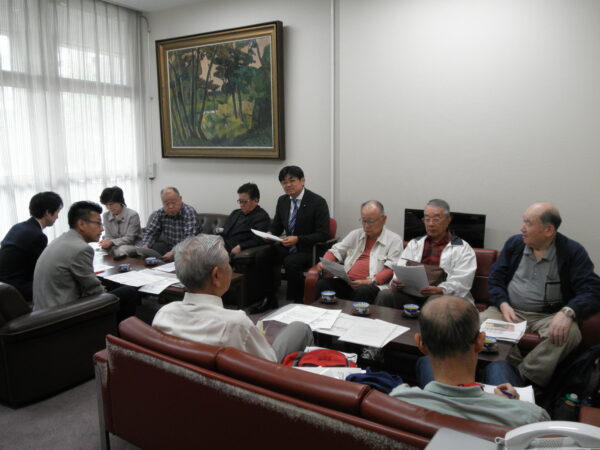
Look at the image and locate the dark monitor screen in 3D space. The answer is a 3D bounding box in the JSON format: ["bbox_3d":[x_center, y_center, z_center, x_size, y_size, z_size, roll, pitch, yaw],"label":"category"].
[{"bbox_3d":[1.145,0.121,3.890,0.666,0.450,0.090,7,12,38],"label":"dark monitor screen"}]

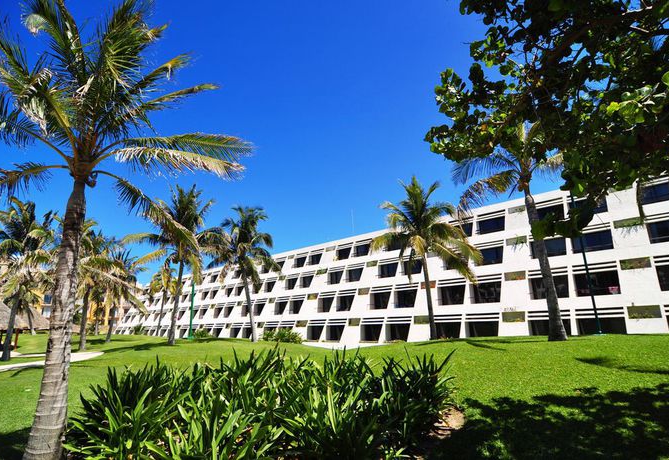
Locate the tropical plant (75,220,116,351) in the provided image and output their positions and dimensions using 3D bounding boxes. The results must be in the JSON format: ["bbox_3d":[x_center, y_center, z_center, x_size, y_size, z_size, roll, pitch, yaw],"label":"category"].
[{"bbox_3d":[-15.613,3.242,21.654,3.980,8.070,3.980,0,-17,0],"label":"tropical plant"}]

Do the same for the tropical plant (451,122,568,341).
[{"bbox_3d":[7.680,-0.348,13.794,5.510,9.060,5.510,0,-17,0],"label":"tropical plant"}]

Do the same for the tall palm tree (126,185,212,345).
[{"bbox_3d":[-11.089,1.881,22.503,5.780,10.510,5.780,0,-17,0],"label":"tall palm tree"}]

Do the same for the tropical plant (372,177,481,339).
[{"bbox_3d":[5.489,1.261,19.854,6.470,9.480,6.470,0,-17,0],"label":"tropical plant"}]

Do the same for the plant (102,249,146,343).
[{"bbox_3d":[-16.804,4.977,27.037,4.300,7.260,4.300,0,-17,0],"label":"plant"}]

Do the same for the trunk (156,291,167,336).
[{"bbox_3d":[-19.358,9.296,38.716,1.120,5.010,0.670,0,-17,0],"label":"trunk"}]

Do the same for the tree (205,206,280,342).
[{"bbox_3d":[-6.520,2.802,23.846,5.390,9.420,5.390,0,-17,0],"label":"tree"}]

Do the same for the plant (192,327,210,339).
[{"bbox_3d":[-13.904,10.713,36.172,1.880,1.200,1.880,0,-17,0],"label":"plant"}]

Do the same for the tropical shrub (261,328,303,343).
[{"bbox_3d":[-4.467,8.888,29.161,3.540,1.130,2.650,0,-17,0],"label":"tropical shrub"}]

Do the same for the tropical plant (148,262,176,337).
[{"bbox_3d":[-19.852,7.630,39.213,3.570,8.490,3.570,0,-17,0],"label":"tropical plant"}]

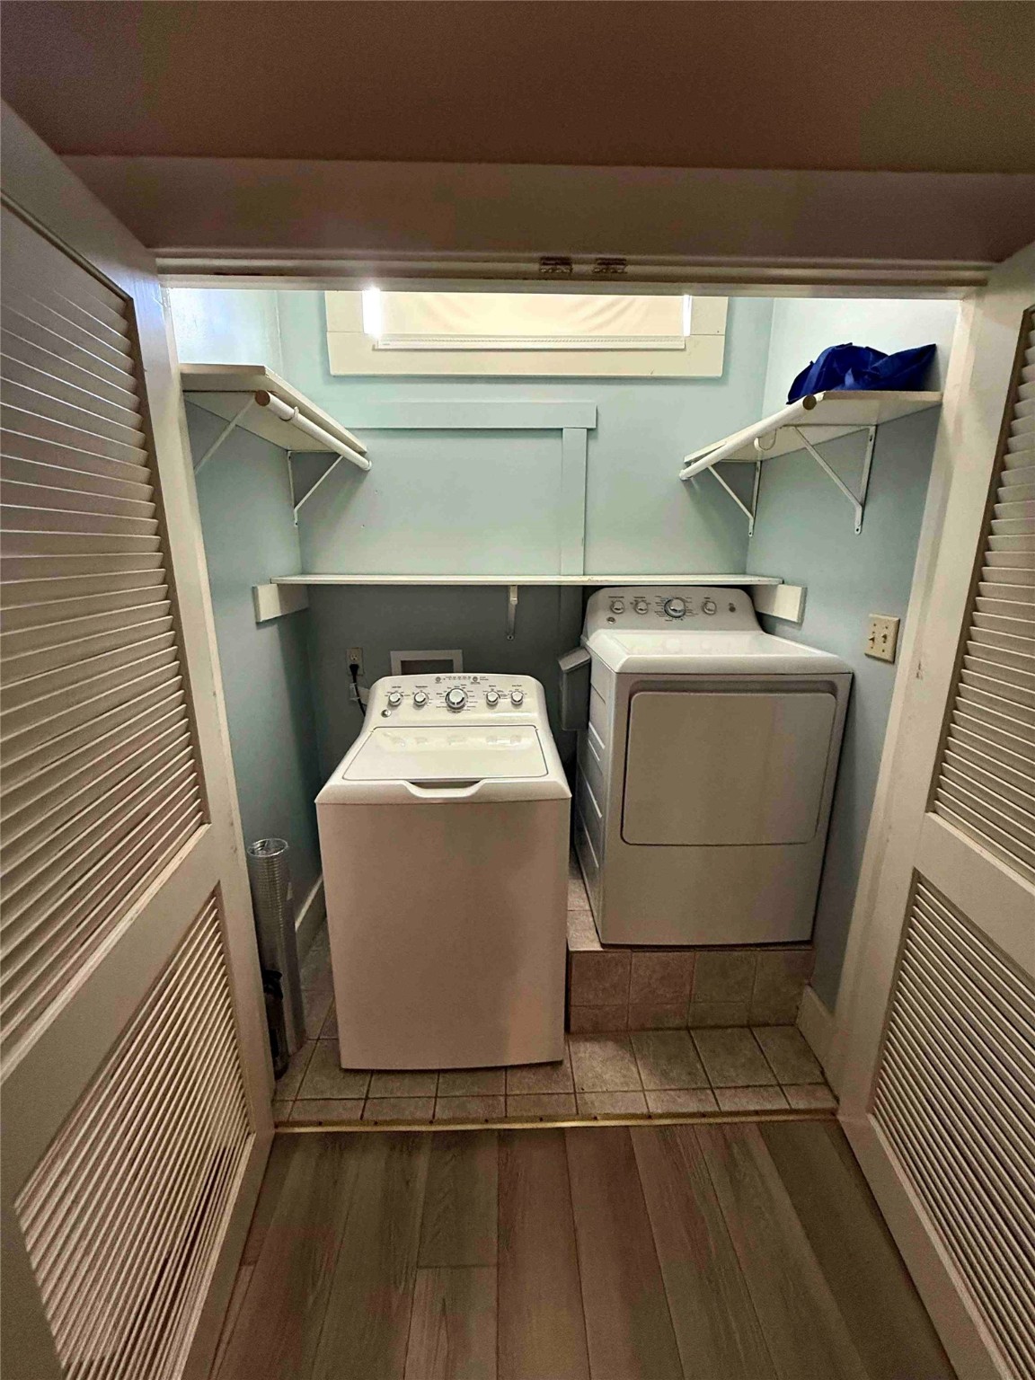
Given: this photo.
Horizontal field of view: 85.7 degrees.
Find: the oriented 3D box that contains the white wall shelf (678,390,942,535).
[{"bbox_3d":[0.804,-0.643,1.757,0.310,0.303,0.950,0,14,-2],"label":"white wall shelf"}]

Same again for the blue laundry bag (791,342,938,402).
[{"bbox_3d":[0.815,-0.772,1.374,0.276,0.138,0.230,0,14,-2],"label":"blue laundry bag"}]

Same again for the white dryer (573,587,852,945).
[{"bbox_3d":[0.606,0.215,1.998,0.688,1.112,0.705,0,14,-2],"label":"white dryer"}]

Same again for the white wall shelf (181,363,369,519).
[{"bbox_3d":[-0.690,-0.662,1.675,0.311,0.298,0.999,0,14,-2],"label":"white wall shelf"}]

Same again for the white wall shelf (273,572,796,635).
[{"bbox_3d":[0.045,-0.302,2.147,1.806,0.262,0.312,0,14,-2],"label":"white wall shelf"}]

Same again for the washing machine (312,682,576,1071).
[{"bbox_3d":[-0.212,0.563,1.921,0.688,1.115,0.687,-1,14,-2],"label":"washing machine"}]

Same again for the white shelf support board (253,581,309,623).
[{"bbox_3d":[-0.845,-0.332,2.030,0.020,0.115,0.466,0,14,-2],"label":"white shelf support board"}]

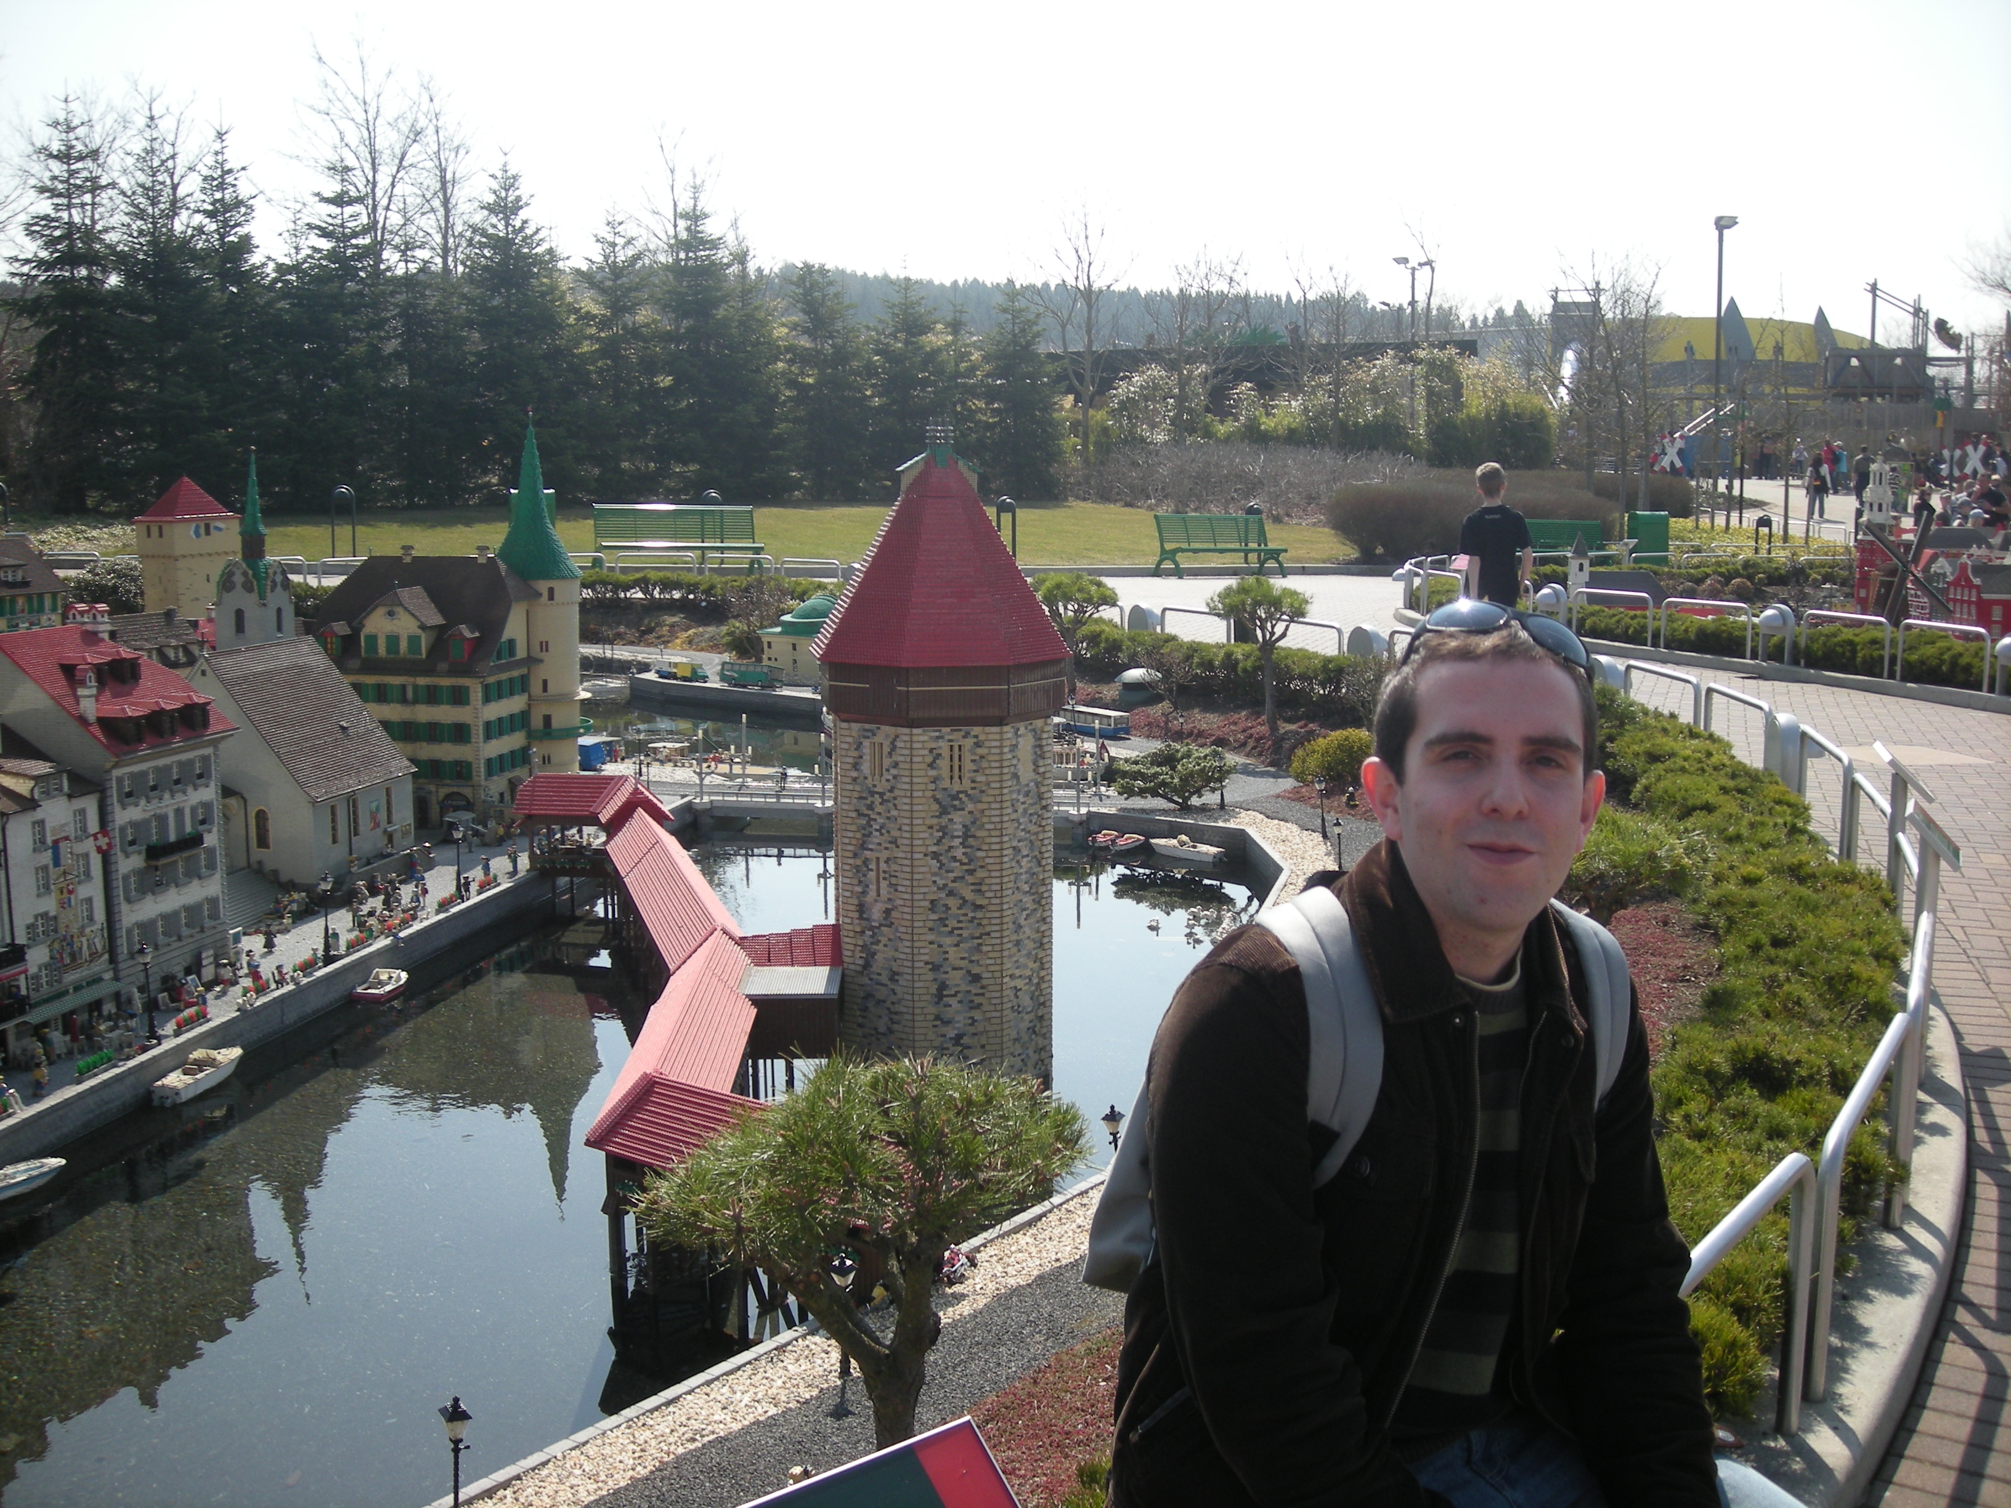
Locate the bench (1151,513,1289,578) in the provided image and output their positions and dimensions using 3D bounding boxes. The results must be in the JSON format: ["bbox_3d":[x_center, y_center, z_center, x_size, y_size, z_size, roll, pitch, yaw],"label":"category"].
[{"bbox_3d":[3.037,-2.907,28.568,1.850,0.860,0.660,-5,10,-30],"label":"bench"}]

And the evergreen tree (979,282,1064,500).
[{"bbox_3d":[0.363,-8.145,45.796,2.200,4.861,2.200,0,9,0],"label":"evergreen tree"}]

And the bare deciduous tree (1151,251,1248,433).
[{"bbox_3d":[4.771,-9.814,50.003,2.400,5.086,2.300,0,8,0],"label":"bare deciduous tree"}]

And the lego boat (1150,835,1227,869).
[{"bbox_3d":[0.803,0.426,9.161,0.360,0.095,0.120,4,10,29],"label":"lego boat"}]

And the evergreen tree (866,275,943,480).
[{"bbox_3d":[-2.502,-9.219,51.003,2.200,5.587,2.200,0,8,0],"label":"evergreen tree"}]

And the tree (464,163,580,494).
[{"bbox_3d":[-10.457,-9.109,44.124,2.700,7.221,2.700,0,9,0],"label":"tree"}]

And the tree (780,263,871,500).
[{"bbox_3d":[-4.423,-9.132,50.004,2.400,5.742,2.400,0,8,0],"label":"tree"}]

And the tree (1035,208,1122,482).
[{"bbox_3d":[1.880,-9.890,50.083,2.600,6.840,2.600,0,9,0],"label":"tree"}]

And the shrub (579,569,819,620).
[{"bbox_3d":[-2.822,-1.469,18.690,2.250,0.411,0.800,3,9,22],"label":"shrub"}]

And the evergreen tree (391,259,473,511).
[{"bbox_3d":[-12.474,-8.068,44.281,2.200,5.253,2.200,0,9,0],"label":"evergreen tree"}]

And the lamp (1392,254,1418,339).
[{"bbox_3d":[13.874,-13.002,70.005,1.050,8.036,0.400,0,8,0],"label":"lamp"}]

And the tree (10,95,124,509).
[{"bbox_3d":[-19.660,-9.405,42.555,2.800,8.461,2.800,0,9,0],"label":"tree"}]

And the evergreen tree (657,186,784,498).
[{"bbox_3d":[-6.942,-10.018,49.506,3.100,7.546,3.000,0,8,0],"label":"evergreen tree"}]

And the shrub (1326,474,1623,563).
[{"bbox_3d":[6.001,-3.057,26.041,3.600,1.020,2.300,0,9,0],"label":"shrub"}]

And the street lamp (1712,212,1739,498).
[{"bbox_3d":[17.774,-9.656,50.131,0.700,7.022,0.360,-1,9,-5],"label":"street lamp"}]

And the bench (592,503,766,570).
[{"bbox_3d":[-3.752,-2.427,23.448,1.850,0.860,0.660,-3,9,-17],"label":"bench"}]

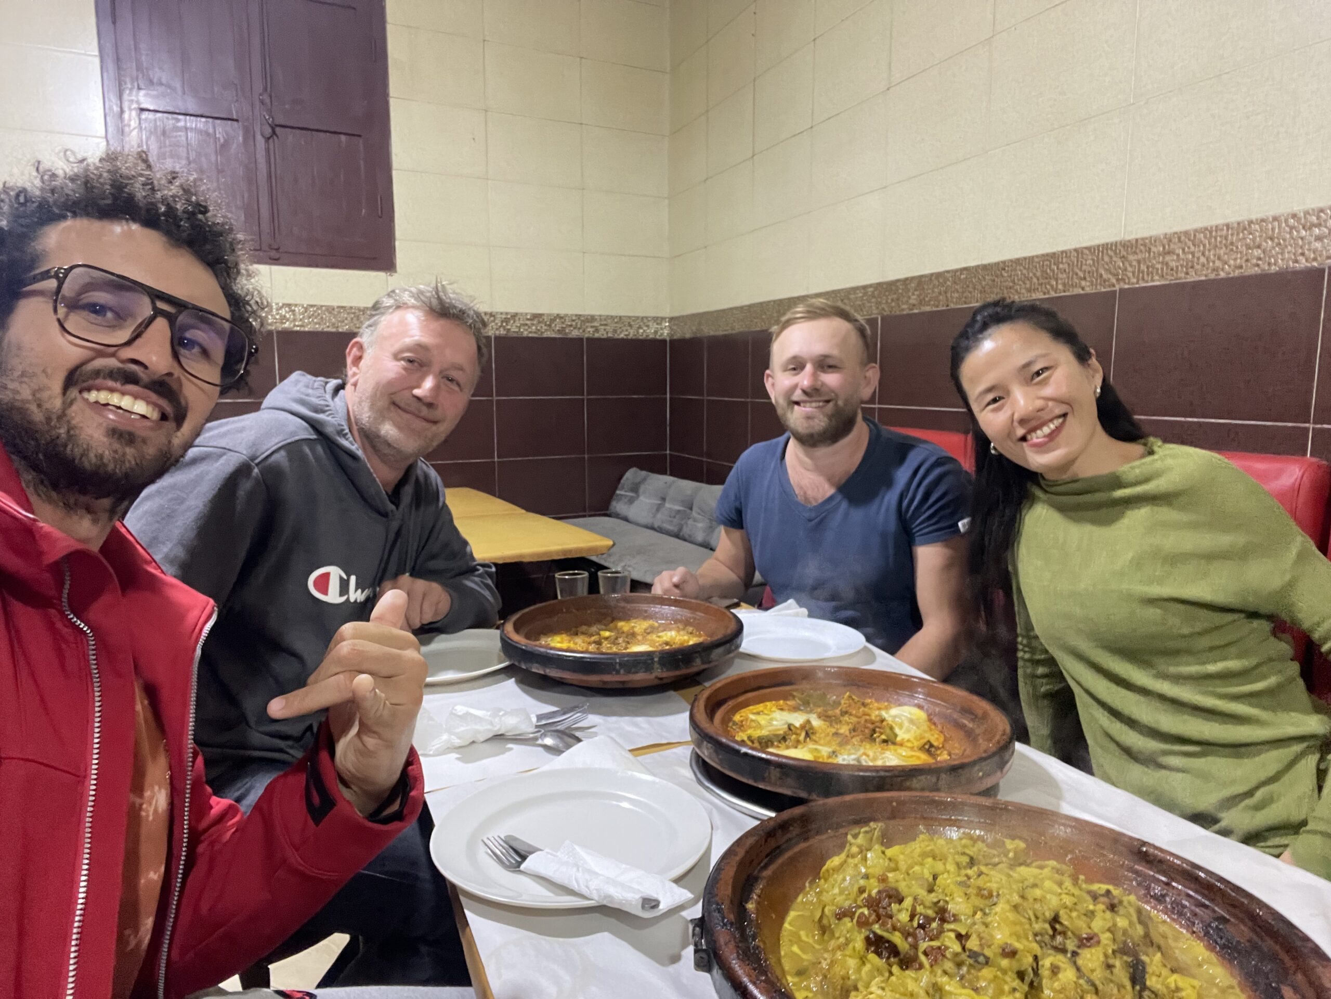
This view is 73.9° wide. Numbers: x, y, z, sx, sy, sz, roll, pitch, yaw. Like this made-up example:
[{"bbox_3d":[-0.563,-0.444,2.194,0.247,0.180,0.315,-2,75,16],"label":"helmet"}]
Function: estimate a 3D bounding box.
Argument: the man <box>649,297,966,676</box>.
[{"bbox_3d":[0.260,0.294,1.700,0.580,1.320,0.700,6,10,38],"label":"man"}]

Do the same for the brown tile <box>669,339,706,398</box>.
[{"bbox_3d":[0.092,-0.560,3.769,0.010,0.253,0.378,-3,8,-22],"label":"brown tile"}]

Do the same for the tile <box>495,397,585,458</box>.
[{"bbox_3d":[-0.528,-0.302,3.757,0.391,0.253,0.010,-3,8,-22],"label":"tile"}]

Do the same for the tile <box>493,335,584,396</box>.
[{"bbox_3d":[-0.529,-0.553,3.724,0.391,0.253,0.010,-3,8,-22],"label":"tile"}]

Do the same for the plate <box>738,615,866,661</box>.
[{"bbox_3d":[0.213,0.244,1.514,0.256,0.023,0.256,0,8,0],"label":"plate"}]

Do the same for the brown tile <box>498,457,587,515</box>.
[{"bbox_3d":[-0.528,-0.052,3.791,0.391,0.253,0.010,-3,8,-22],"label":"brown tile"}]

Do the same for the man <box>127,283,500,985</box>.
[{"bbox_3d":[-0.470,0.363,1.260,0.700,1.305,0.570,5,9,32],"label":"man"}]

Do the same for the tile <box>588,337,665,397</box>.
[{"bbox_3d":[-0.167,-0.574,3.871,0.391,0.253,0.010,-3,8,-22],"label":"tile"}]

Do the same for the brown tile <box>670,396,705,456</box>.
[{"bbox_3d":[0.092,-0.310,3.803,0.010,0.253,0.378,-3,8,-22],"label":"brown tile"}]

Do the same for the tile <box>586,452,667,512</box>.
[{"bbox_3d":[-0.166,-0.072,3.939,0.391,0.253,0.010,-3,8,-22],"label":"tile"}]

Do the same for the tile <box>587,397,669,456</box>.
[{"bbox_3d":[-0.167,-0.323,3.905,0.391,0.253,0.010,-3,8,-22],"label":"tile"}]

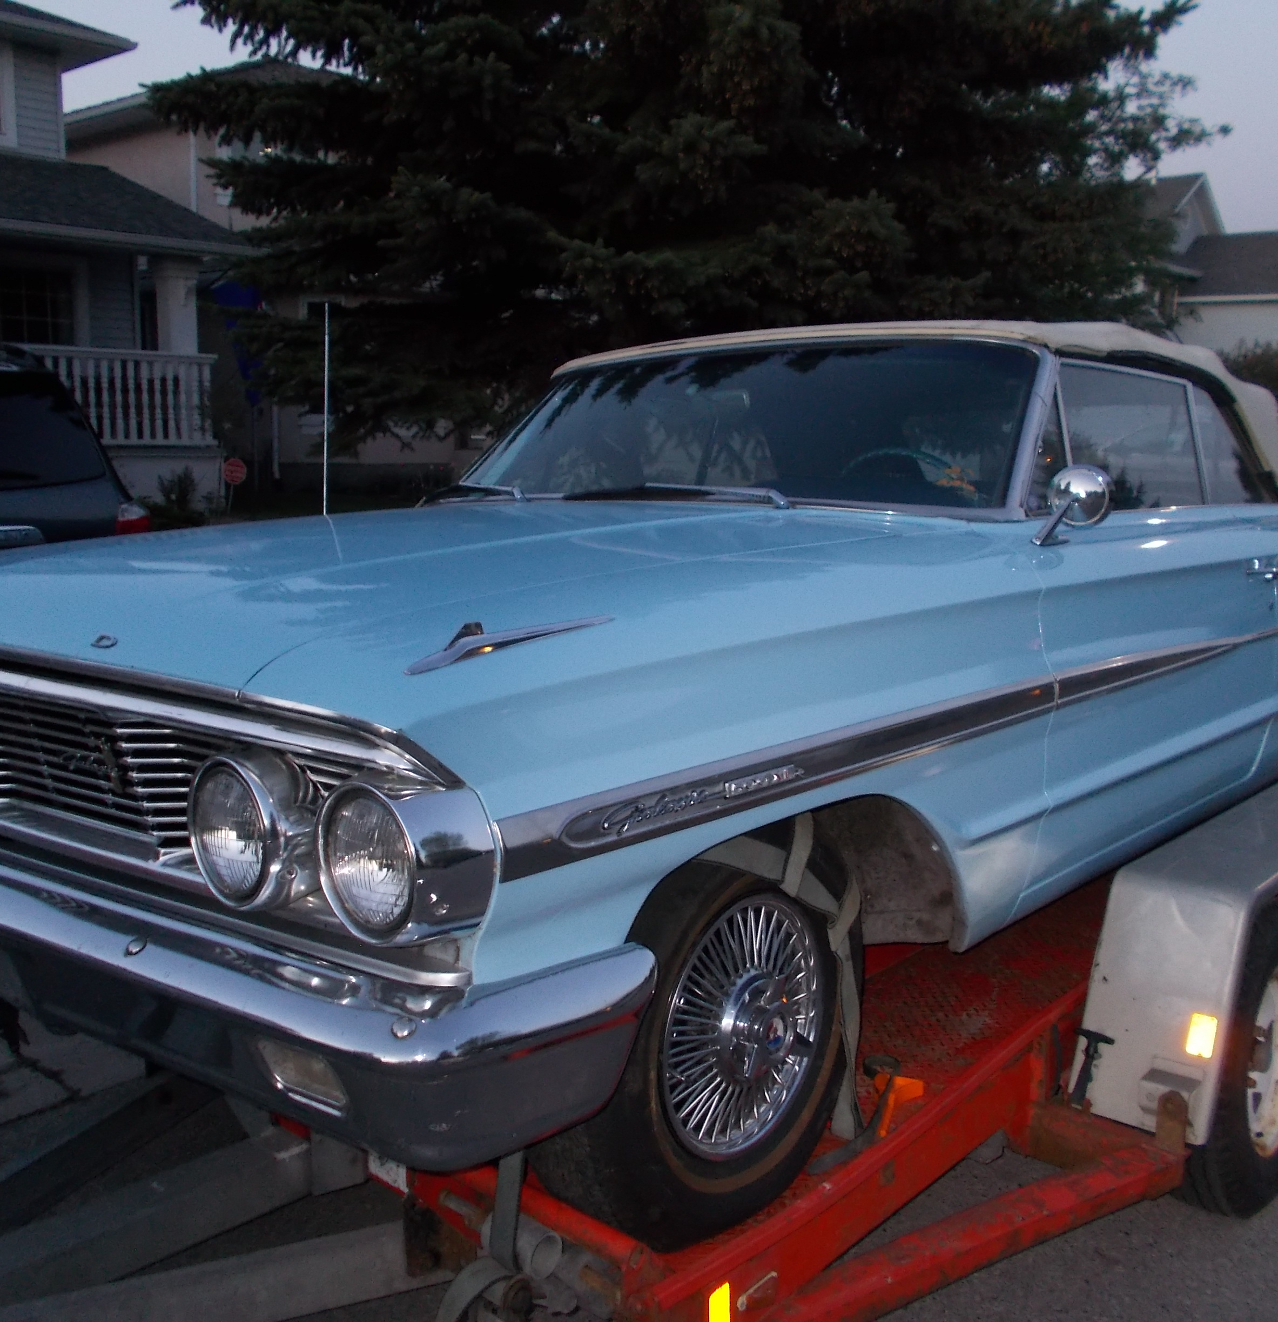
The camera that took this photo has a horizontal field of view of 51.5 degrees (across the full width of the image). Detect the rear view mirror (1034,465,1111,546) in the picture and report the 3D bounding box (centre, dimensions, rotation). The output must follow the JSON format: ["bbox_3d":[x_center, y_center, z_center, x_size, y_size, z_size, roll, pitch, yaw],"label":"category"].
[{"bbox_3d":[0.726,-0.255,2.196,0.140,0.135,0.165,7,10,41],"label":"rear view mirror"}]

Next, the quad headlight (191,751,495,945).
[{"bbox_3d":[-0.320,0.189,1.372,0.395,0.180,0.145,7,10,41],"label":"quad headlight"}]

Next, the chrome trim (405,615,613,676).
[{"bbox_3d":[-0.134,-0.021,1.421,0.055,0.060,0.330,7,10,41],"label":"chrome trim"}]

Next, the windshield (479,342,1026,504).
[{"bbox_3d":[0.159,-0.524,2.985,1.480,0.370,0.540,7,10,41],"label":"windshield"}]

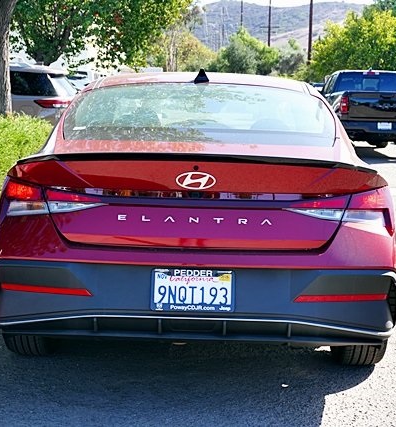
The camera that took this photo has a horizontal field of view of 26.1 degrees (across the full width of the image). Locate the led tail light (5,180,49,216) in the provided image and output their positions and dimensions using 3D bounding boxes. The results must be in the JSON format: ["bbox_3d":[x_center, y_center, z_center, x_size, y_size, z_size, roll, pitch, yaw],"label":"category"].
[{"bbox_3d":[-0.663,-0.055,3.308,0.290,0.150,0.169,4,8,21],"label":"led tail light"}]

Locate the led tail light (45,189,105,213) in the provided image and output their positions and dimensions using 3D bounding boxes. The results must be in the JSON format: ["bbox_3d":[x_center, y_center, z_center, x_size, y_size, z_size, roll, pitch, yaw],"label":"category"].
[{"bbox_3d":[-0.451,-0.045,3.174,0.254,0.095,0.059,3,8,13],"label":"led tail light"}]

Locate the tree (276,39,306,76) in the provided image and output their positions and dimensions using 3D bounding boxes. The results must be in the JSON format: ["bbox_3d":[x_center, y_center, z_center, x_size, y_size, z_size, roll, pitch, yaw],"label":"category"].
[{"bbox_3d":[6.671,-9.730,61.227,3.000,5.687,3.000,1,8,0],"label":"tree"}]

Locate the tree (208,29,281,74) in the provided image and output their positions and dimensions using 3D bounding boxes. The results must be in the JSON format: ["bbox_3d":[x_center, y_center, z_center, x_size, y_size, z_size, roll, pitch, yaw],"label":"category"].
[{"bbox_3d":[3.028,-9.424,57.244,4.700,5.983,4.700,1,8,0],"label":"tree"}]

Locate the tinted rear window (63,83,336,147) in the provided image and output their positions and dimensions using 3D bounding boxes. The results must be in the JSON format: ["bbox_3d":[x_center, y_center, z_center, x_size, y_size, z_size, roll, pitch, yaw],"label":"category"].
[{"bbox_3d":[0.013,-0.435,3.992,1.230,0.120,0.929,1,24,1],"label":"tinted rear window"}]

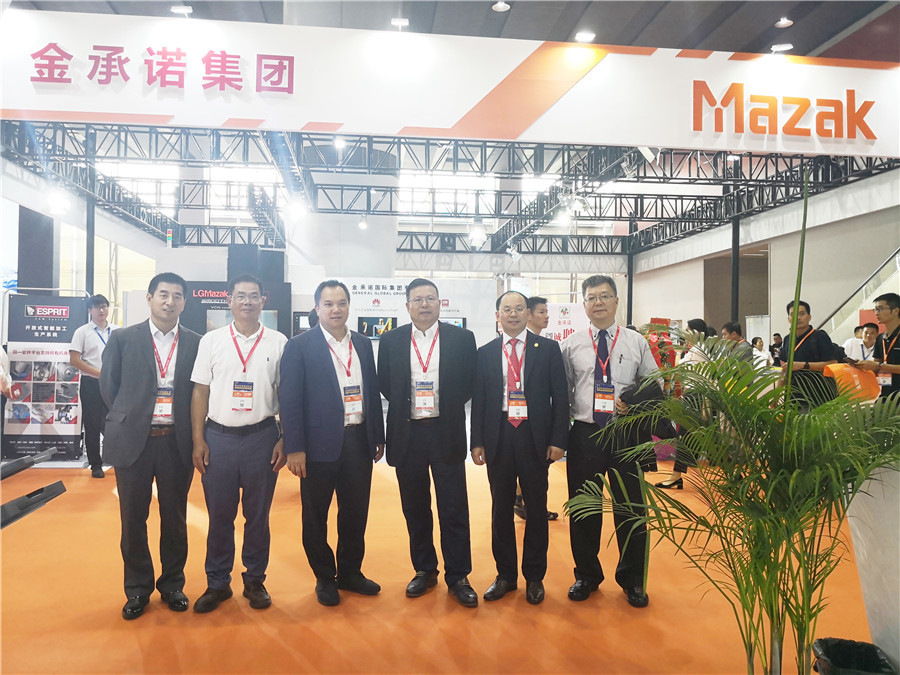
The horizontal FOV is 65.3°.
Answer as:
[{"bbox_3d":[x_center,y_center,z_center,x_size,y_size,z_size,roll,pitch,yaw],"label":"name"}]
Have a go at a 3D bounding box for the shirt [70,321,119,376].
[{"bbox_3d":[-3.480,0.119,6.950,0.500,0.570,0.280,1,-1,-38],"label":"shirt"}]

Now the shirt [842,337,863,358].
[{"bbox_3d":[4.948,0.311,8.400,0.480,0.600,0.280,1,-1,-25],"label":"shirt"}]

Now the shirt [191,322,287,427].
[{"bbox_3d":[-1.119,0.199,3.730,0.500,0.560,0.280,1,-1,-20],"label":"shirt"}]

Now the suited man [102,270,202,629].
[{"bbox_3d":[-1.579,0.519,3.700,0.510,1.720,0.360,1,-1,-30],"label":"suited man"}]

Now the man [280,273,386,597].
[{"bbox_3d":[-0.641,0.538,3.830,0.530,1.700,0.370,1,-1,-25],"label":"man"}]

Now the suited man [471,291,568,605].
[{"bbox_3d":[0.380,0.572,3.840,0.530,1.650,0.340,0,-1,8],"label":"suited man"}]

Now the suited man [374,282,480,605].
[{"bbox_3d":[-0.123,0.537,3.830,0.550,1.710,0.360,0,-1,-3],"label":"suited man"}]

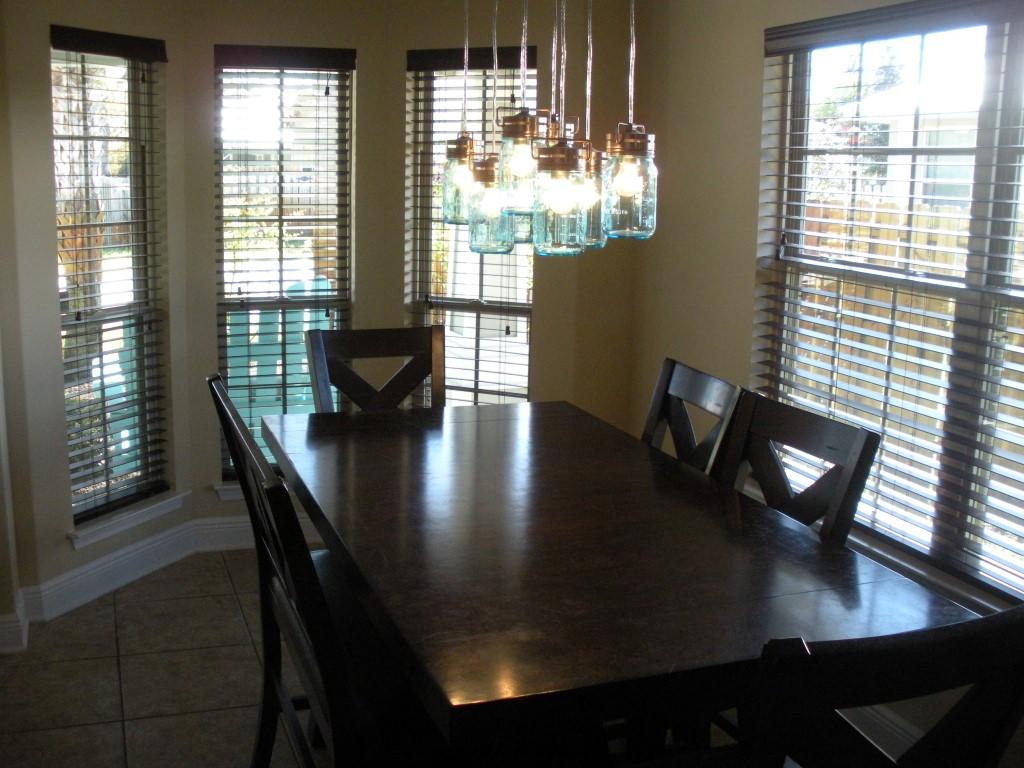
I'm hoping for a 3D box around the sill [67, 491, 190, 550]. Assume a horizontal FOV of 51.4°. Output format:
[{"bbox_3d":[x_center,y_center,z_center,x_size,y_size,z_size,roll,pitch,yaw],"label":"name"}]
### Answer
[{"bbox_3d":[-1.545,0.535,4.278,0.110,0.068,0.683,6,12,22],"label":"sill"}]

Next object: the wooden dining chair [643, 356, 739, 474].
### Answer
[{"bbox_3d":[0.291,0.517,3.043,0.540,1.110,0.480,-2,11,-18],"label":"wooden dining chair"}]

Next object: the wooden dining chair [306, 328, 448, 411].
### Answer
[{"bbox_3d":[-0.393,0.396,3.580,0.480,1.110,0.540,-3,12,-22],"label":"wooden dining chair"}]

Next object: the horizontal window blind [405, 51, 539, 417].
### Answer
[{"bbox_3d":[-0.173,-0.445,4.536,0.600,1.840,0.100,7,12,25],"label":"horizontal window blind"}]

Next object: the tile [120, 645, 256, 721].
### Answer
[{"bbox_3d":[-1.038,0.967,3.478,0.455,0.010,0.455,-3,11,-21],"label":"tile"}]

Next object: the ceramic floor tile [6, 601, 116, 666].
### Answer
[{"bbox_3d":[-1.610,0.902,3.735,0.420,0.010,0.455,-3,11,-21],"label":"ceramic floor tile"}]

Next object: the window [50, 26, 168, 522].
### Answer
[{"bbox_3d":[-1.513,-0.404,4.087,0.060,1.790,0.575,6,12,22],"label":"window"}]

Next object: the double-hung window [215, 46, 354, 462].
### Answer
[{"bbox_3d":[-0.959,-0.476,4.555,0.574,1.790,0.060,-2,11,-19],"label":"double-hung window"}]

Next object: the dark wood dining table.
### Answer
[{"bbox_3d":[0.029,0.700,2.548,0.961,0.920,1.851,-2,11,-20],"label":"dark wood dining table"}]

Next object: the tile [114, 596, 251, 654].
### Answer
[{"bbox_3d":[-1.203,0.884,3.894,0.455,0.010,0.455,-3,11,-21],"label":"tile"}]

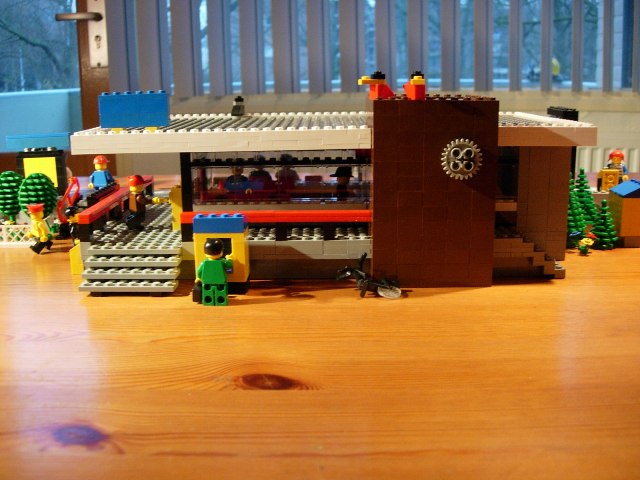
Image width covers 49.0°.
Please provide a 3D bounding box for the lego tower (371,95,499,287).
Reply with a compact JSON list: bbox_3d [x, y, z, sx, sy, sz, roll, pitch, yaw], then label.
[{"bbox_3d":[0.074,-0.037,0.491,0.080,0.120,0.080,-1,13,1],"label":"lego tower"}]

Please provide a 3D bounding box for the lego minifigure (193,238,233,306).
[{"bbox_3d":[-0.066,0.019,0.435,0.025,0.041,0.015,0,13,3],"label":"lego minifigure"}]

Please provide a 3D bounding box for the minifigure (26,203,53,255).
[{"bbox_3d":[-0.227,-0.010,0.570,0.020,0.041,0.021,-13,18,-42],"label":"minifigure"}]

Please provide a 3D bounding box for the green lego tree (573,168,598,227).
[{"bbox_3d":[0.216,-0.029,0.581,0.030,0.061,0.030,-1,13,1],"label":"green lego tree"}]

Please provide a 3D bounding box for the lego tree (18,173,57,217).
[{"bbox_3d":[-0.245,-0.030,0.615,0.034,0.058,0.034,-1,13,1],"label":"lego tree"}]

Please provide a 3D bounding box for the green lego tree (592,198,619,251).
[{"bbox_3d":[0.226,-0.013,0.557,0.024,0.040,0.024,-1,13,1],"label":"green lego tree"}]

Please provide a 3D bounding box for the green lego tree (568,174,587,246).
[{"bbox_3d":[0.199,-0.025,0.561,0.030,0.061,0.030,-1,13,1],"label":"green lego tree"}]

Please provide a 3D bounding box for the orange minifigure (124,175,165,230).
[{"bbox_3d":[-0.135,-0.028,0.533,0.025,0.041,0.020,-8,15,-29],"label":"orange minifigure"}]

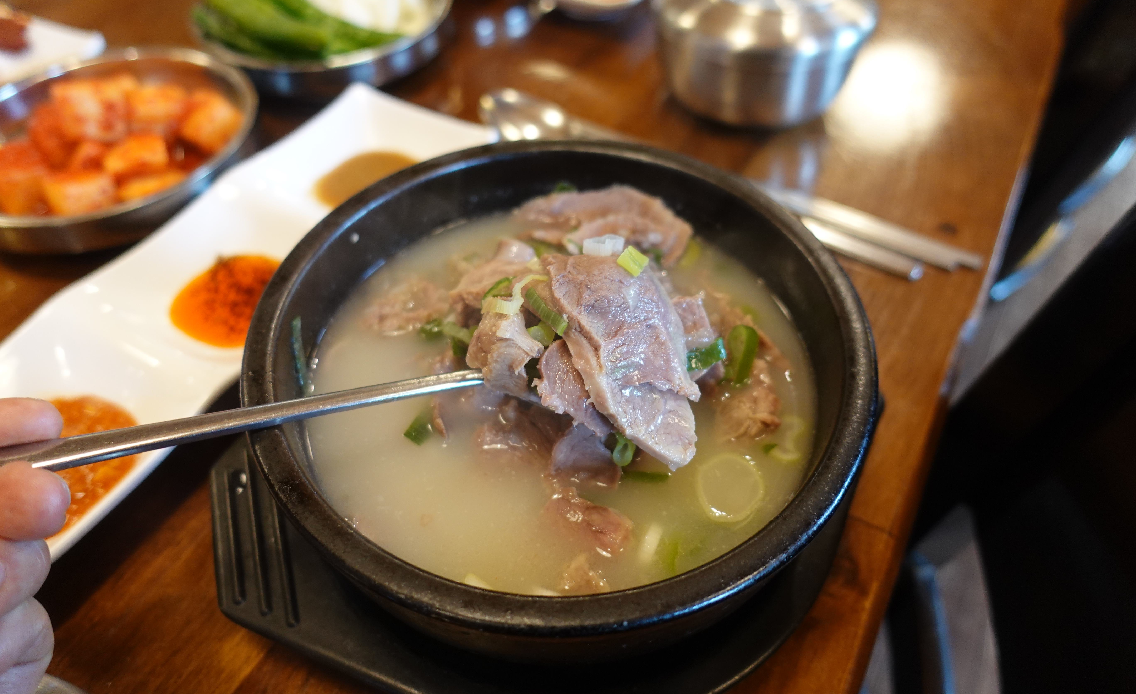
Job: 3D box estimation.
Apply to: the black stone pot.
[{"bbox_3d":[-0.002,0.015,0.222,0.161,0.073,0.161,1,50,-1],"label":"black stone pot"}]

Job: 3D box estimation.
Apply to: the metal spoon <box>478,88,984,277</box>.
[{"bbox_3d":[0.054,-0.079,0.343,0.222,0.020,0.043,24,54,18],"label":"metal spoon"}]

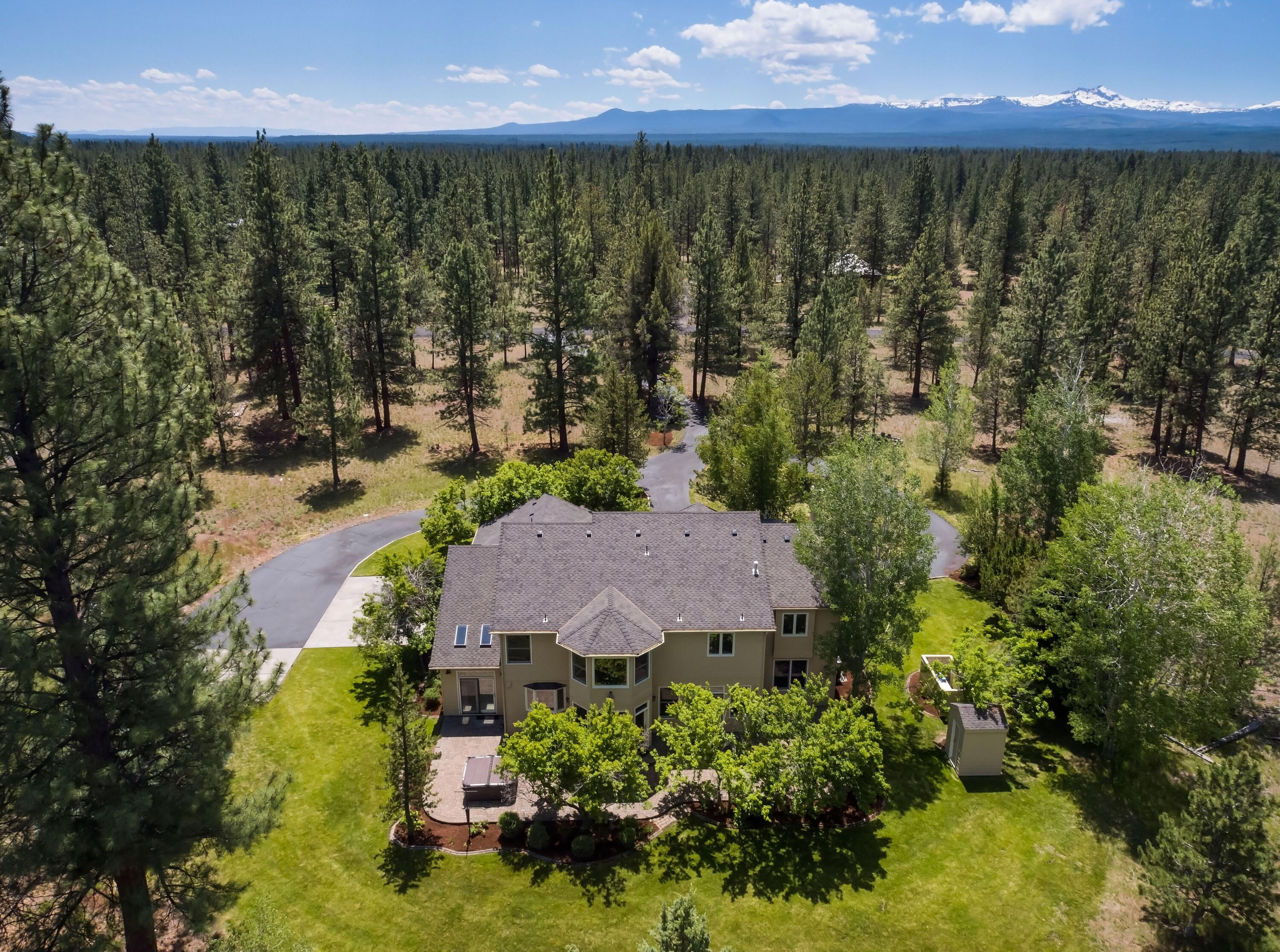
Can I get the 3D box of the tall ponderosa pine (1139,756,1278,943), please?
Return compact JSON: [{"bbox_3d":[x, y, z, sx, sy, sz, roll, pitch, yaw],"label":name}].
[{"bbox_3d":[19.688,12.848,30.457,5.000,7.970,5.000,0,20,0],"label":"tall ponderosa pine"}]

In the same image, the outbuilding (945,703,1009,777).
[{"bbox_3d":[15.248,11.676,40.069,1.950,3.000,2.000,1,21,0],"label":"outbuilding"}]

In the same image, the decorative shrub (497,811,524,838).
[{"bbox_3d":[-5.420,14.417,36.915,1.080,1.120,1.080,0,21,0],"label":"decorative shrub"}]

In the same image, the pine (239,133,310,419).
[{"bbox_3d":[-34.819,-18.218,84.199,6.800,26.750,6.800,1,21,0],"label":"pine"}]

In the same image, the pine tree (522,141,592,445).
[{"bbox_3d":[-6.885,-14.238,75.700,6.500,25.810,6.500,1,21,0],"label":"pine tree"}]

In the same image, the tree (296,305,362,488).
[{"bbox_3d":[-24.831,-6.132,70.951,5.200,15.020,5.000,0,20,0],"label":"tree"}]

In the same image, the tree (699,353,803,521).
[{"bbox_3d":[8.300,-2.787,66.667,7.600,11.800,7.300,0,21,0],"label":"tree"}]

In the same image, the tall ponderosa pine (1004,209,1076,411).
[{"bbox_3d":[40.533,-15.691,89.567,6.600,20.690,6.400,0,20,0],"label":"tall ponderosa pine"}]

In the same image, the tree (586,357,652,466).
[{"bbox_3d":[-1.949,-5.411,75.770,5.800,9.340,5.800,1,21,0],"label":"tree"}]

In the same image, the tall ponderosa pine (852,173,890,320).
[{"bbox_3d":[39.111,-39.459,149.052,6.600,21.710,6.600,1,21,0],"label":"tall ponderosa pine"}]

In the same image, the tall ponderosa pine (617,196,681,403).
[{"bbox_3d":[1.102,-18.130,94.110,6.400,21.720,6.200,0,20,0],"label":"tall ponderosa pine"}]

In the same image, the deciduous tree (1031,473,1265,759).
[{"bbox_3d":[22.900,6.439,40.536,9.700,13.400,9.500,0,21,0],"label":"deciduous tree"}]

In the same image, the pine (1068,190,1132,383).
[{"bbox_3d":[51.700,-20.725,99.404,6.400,21.700,6.400,0,21,0],"label":"pine"}]

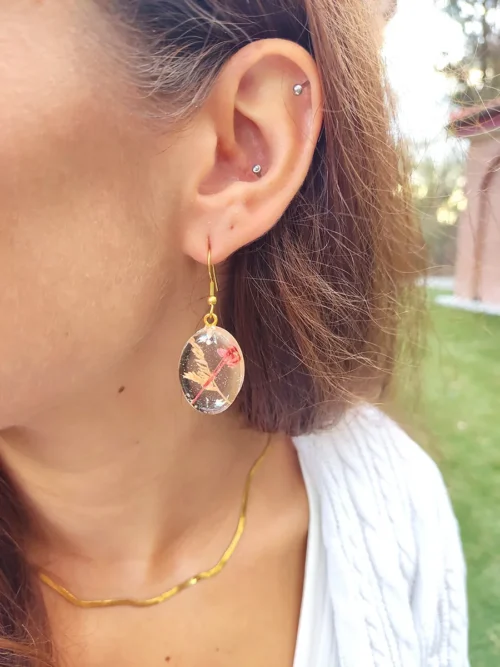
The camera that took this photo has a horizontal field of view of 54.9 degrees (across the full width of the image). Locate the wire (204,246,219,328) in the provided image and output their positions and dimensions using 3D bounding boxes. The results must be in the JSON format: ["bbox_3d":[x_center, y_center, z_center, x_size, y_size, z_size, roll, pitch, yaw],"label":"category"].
[{"bbox_3d":[-0.010,-0.014,0.132,0.004,0.023,0.010,2,13,7],"label":"wire"}]

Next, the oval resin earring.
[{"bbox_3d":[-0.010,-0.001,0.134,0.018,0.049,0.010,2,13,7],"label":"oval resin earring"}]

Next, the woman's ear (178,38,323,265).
[{"bbox_3d":[0.002,-0.049,0.133,0.034,0.061,0.021,19,14,8],"label":"woman's ear"}]

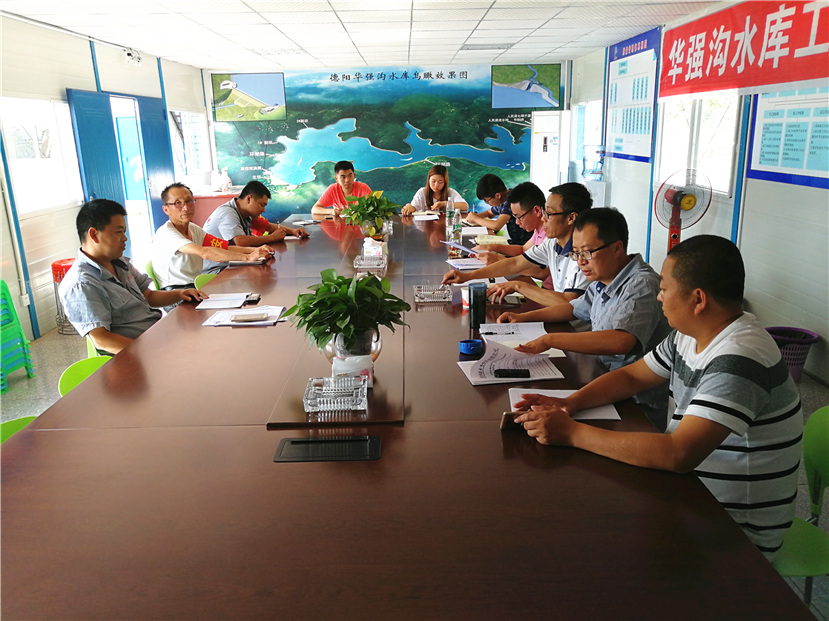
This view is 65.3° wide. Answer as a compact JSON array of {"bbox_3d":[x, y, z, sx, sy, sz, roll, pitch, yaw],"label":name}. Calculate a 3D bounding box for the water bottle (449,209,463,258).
[{"bbox_3d":[0.305,-0.603,4.550,0.064,0.232,0.064,-2,16,0],"label":"water bottle"}]

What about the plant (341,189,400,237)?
[{"bbox_3d":[-0.316,-0.686,4.603,0.430,0.350,0.410,-2,16,-1],"label":"plant"}]

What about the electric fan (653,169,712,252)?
[{"bbox_3d":[1.783,-0.361,4.501,0.420,1.245,0.400,-5,16,-12],"label":"electric fan"}]

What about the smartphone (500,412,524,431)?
[{"bbox_3d":[0.304,0.283,1.696,0.152,0.072,0.009,-4,46,-8],"label":"smartphone"}]

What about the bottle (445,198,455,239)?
[{"bbox_3d":[0.250,-0.672,4.700,0.066,0.258,0.066,-2,16,-1],"label":"bottle"}]

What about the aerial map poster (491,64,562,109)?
[{"bbox_3d":[1.690,-3.375,9.747,1.040,0.620,0.030,-2,16,-1],"label":"aerial map poster"}]

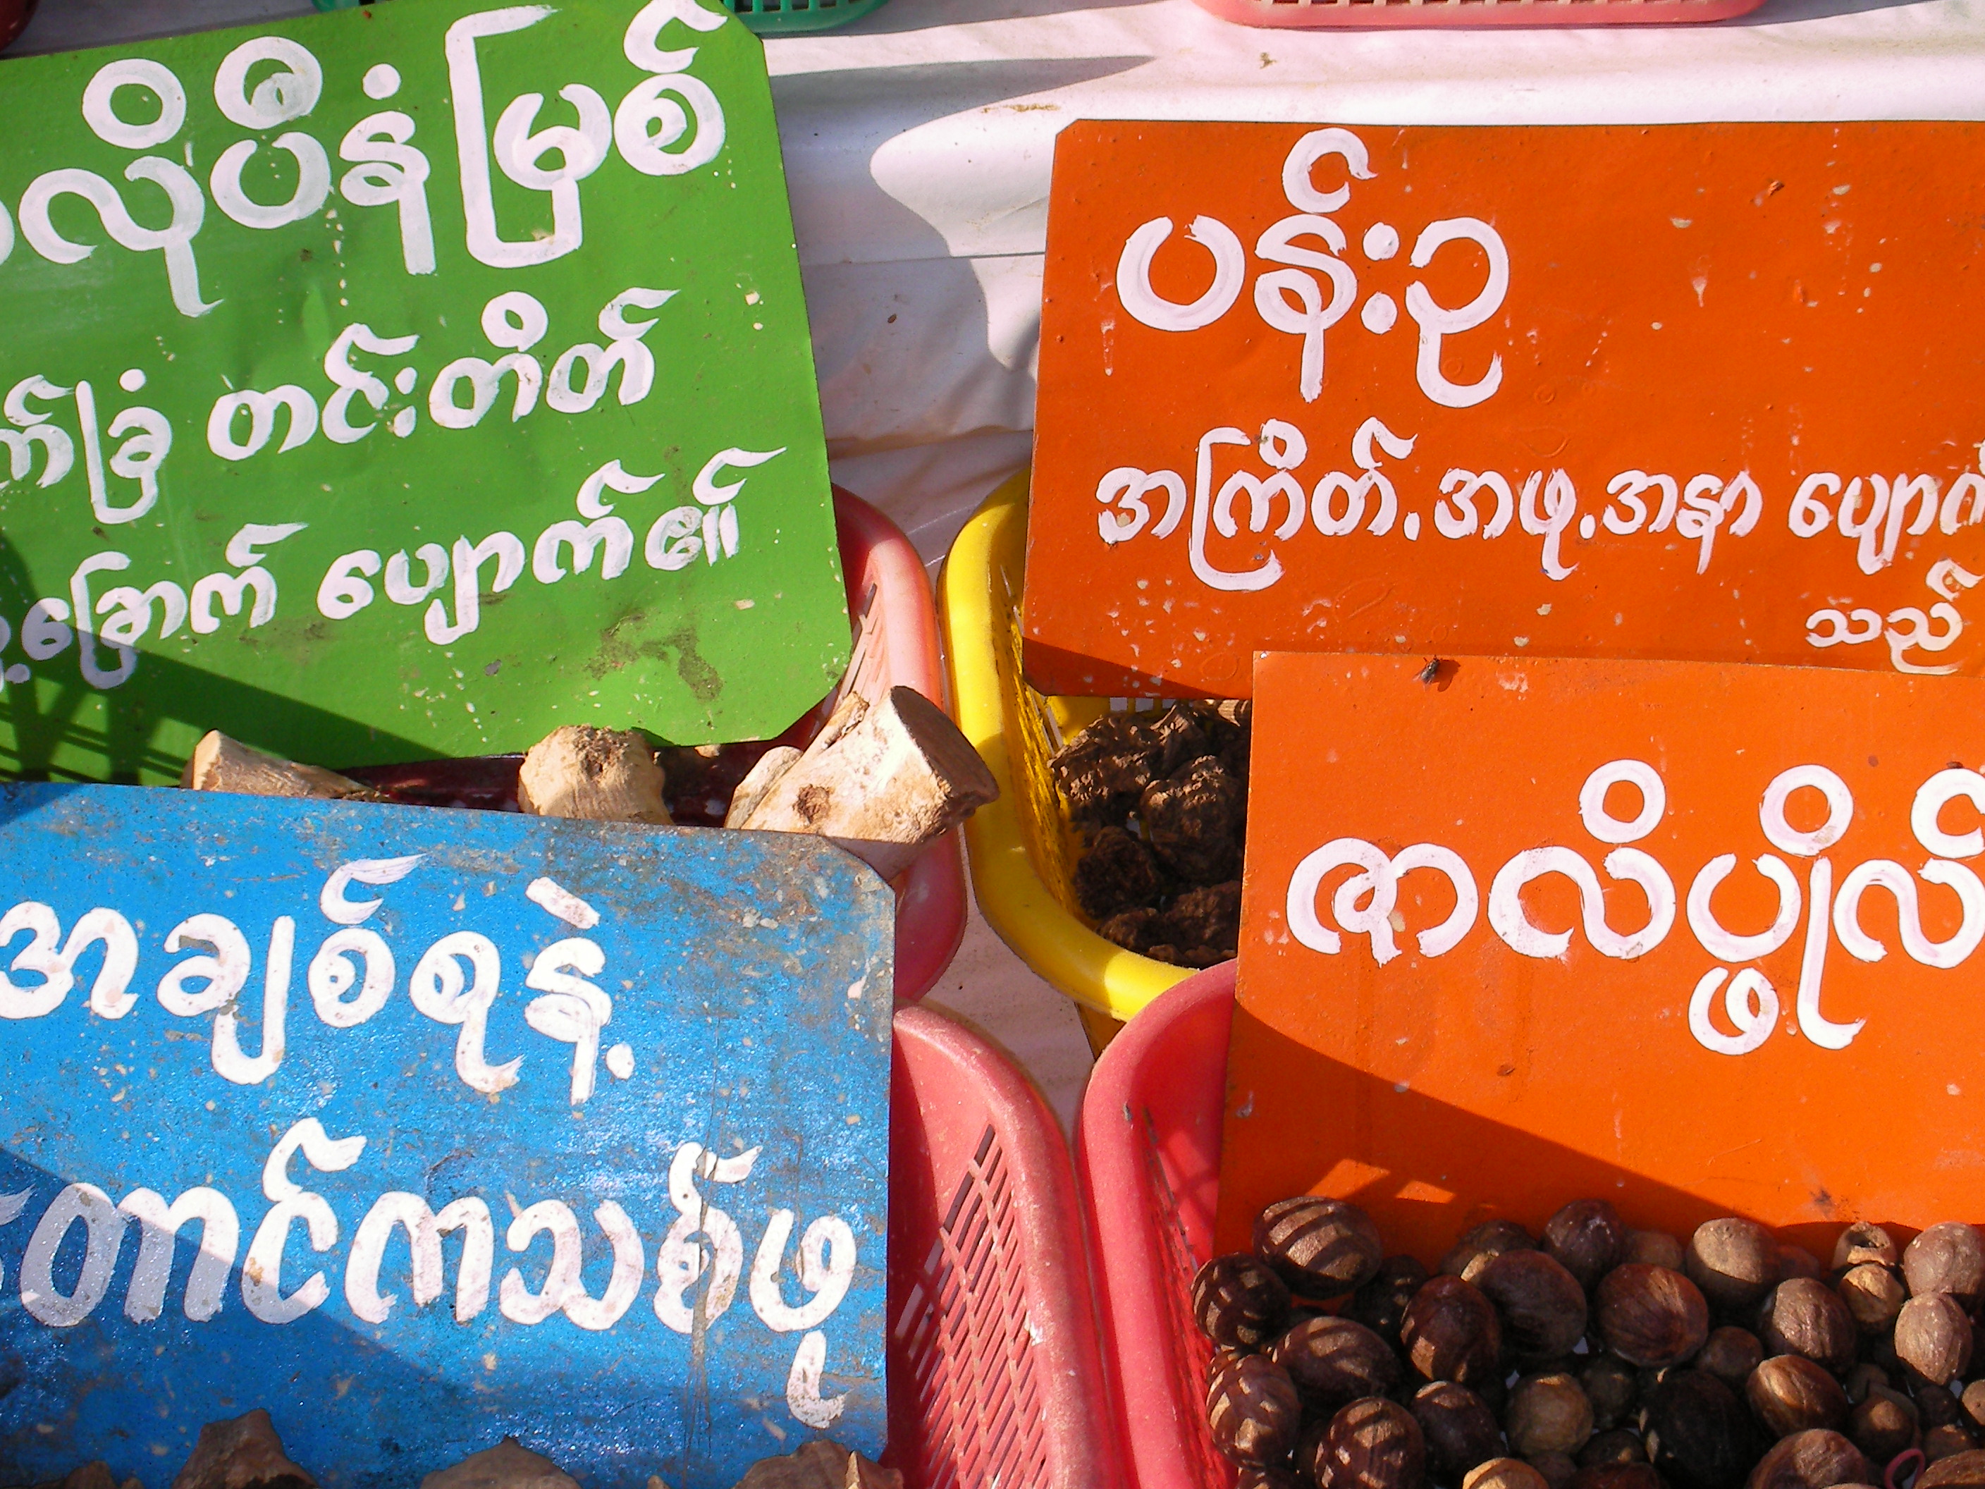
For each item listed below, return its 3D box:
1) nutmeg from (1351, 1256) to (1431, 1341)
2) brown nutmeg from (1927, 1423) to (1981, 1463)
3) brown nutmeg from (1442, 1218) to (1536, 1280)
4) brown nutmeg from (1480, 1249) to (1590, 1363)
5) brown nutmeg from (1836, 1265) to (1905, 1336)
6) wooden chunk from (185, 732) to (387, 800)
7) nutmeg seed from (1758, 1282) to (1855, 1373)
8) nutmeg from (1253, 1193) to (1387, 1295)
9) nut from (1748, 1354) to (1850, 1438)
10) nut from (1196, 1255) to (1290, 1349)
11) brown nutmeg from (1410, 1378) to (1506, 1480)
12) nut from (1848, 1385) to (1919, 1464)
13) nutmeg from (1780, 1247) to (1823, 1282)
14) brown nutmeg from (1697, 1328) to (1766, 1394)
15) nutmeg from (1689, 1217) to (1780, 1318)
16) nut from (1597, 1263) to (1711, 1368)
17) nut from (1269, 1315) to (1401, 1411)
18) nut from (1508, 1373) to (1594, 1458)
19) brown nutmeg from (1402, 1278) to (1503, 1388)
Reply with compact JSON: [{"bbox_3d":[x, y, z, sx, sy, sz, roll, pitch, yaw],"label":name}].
[{"bbox_3d":[0.094,0.131,1.269,0.020,0.020,0.020,0,43,0],"label":"nutmeg"},{"bbox_3d":[0.219,0.161,1.230,0.013,0.013,0.013,0,43,0],"label":"brown nutmeg"},{"bbox_3d":[0.117,0.121,1.269,0.023,0.021,0.021,0,43,0],"label":"brown nutmeg"},{"bbox_3d":[0.125,0.131,1.252,0.027,0.025,0.025,11,42,-10],"label":"brown nutmeg"},{"bbox_3d":[0.208,0.131,1.278,0.016,0.017,0.017,0,46,0],"label":"brown nutmeg"},{"bbox_3d":[-0.180,0.011,1.370,0.055,0.030,0.030,13,42,-12],"label":"wooden chunk"},{"bbox_3d":[0.192,0.137,1.269,0.022,0.022,0.025,-21,50,-19],"label":"nutmeg seed"},{"bbox_3d":[0.077,0.117,1.259,0.030,0.023,0.023,9,42,-8],"label":"nutmeg"},{"bbox_3d":[0.188,0.152,1.256,0.026,0.019,0.020,31,54,27],"label":"nut"},{"bbox_3d":[0.059,0.132,1.274,0.023,0.023,0.024,0,46,0],"label":"nut"},{"bbox_3d":[0.108,0.159,1.250,0.020,0.021,0.025,-19,49,-17],"label":"brown nutmeg"},{"bbox_3d":[0.208,0.159,1.259,0.017,0.017,0.017,0,46,0],"label":"nut"},{"bbox_3d":[0.192,0.127,1.291,0.016,0.016,0.017,0,46,0],"label":"nutmeg"},{"bbox_3d":[0.171,0.143,1.250,0.016,0.016,0.016,0,43,0],"label":"brown nutmeg"},{"bbox_3d":[0.176,0.124,1.280,0.022,0.023,0.024,0,46,0],"label":"nutmeg"},{"bbox_3d":[0.154,0.133,1.251,0.026,0.024,0.024,0,43,0],"label":"nut"},{"bbox_3d":[0.079,0.142,1.241,0.030,0.021,0.022,10,42,-9],"label":"nut"},{"bbox_3d":[0.130,0.156,1.257,0.020,0.020,0.021,0,46,0],"label":"nut"},{"bbox_3d":[0.107,0.136,1.248,0.023,0.024,0.026,6,43,-5],"label":"brown nutmeg"}]

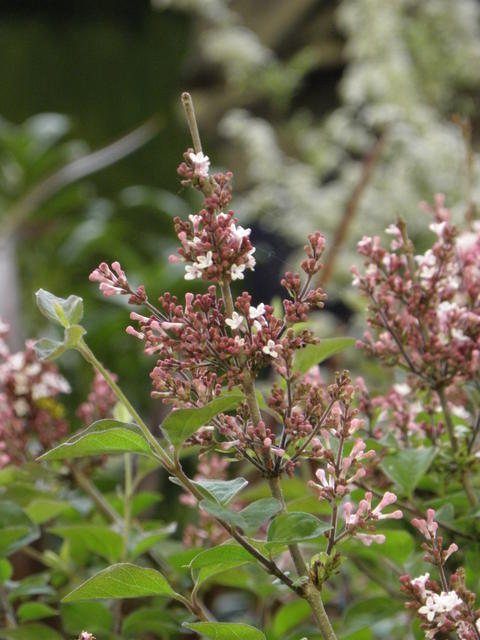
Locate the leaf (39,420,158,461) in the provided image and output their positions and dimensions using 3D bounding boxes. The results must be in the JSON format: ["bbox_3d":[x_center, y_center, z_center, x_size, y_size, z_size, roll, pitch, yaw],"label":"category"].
[{"bbox_3d":[-0.056,0.047,1.590,0.046,0.015,0.018,-5,7,0],"label":"leaf"}]

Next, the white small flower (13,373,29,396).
[{"bbox_3d":[-0.100,0.029,1.850,0.007,0.011,0.007,0,7,0],"label":"white small flower"}]

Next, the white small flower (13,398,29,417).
[{"bbox_3d":[-0.141,0.056,2.600,0.010,0.011,0.008,0,8,0],"label":"white small flower"}]

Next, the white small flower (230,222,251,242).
[{"bbox_3d":[0.000,-0.034,1.590,0.008,0.008,0.007,0,7,0],"label":"white small flower"}]

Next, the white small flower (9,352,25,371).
[{"bbox_3d":[-0.144,0.027,2.600,0.010,0.011,0.008,0,8,0],"label":"white small flower"}]

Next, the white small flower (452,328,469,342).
[{"bbox_3d":[0.109,0.008,2.010,0.008,0.007,0.007,0,6,0],"label":"white small flower"}]

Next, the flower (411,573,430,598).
[{"bbox_3d":[0.085,0.125,1.910,0.009,0.011,0.009,2,6,15],"label":"flower"}]

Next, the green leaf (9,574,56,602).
[{"bbox_3d":[-0.093,0.120,1.810,0.021,0.013,0.015,0,7,0],"label":"green leaf"}]

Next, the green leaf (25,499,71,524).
[{"bbox_3d":[-0.101,0.100,2.120,0.023,0.013,0.020,0,6,0],"label":"green leaf"}]

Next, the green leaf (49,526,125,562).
[{"bbox_3d":[-0.092,0.132,2.400,0.044,0.020,0.030,0,8,0],"label":"green leaf"}]

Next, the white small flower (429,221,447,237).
[{"bbox_3d":[0.098,-0.045,2.000,0.009,0.008,0.008,3,6,25],"label":"white small flower"}]

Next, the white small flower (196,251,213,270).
[{"bbox_3d":[-0.017,-0.028,1.900,0.007,0.009,0.007,2,6,15],"label":"white small flower"}]

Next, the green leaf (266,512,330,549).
[{"bbox_3d":[0.032,0.114,2.190,0.035,0.017,0.026,0,8,0],"label":"green leaf"}]

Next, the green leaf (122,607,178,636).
[{"bbox_3d":[-0.046,0.153,2.060,0.028,0.015,0.020,0,6,0],"label":"green leaf"}]

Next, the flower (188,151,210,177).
[{"bbox_3d":[-0.022,-0.084,2.200,0.011,0.014,0.010,0,8,0],"label":"flower"}]

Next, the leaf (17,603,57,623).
[{"bbox_3d":[-0.090,0.130,1.800,0.018,0.009,0.013,0,7,0],"label":"leaf"}]

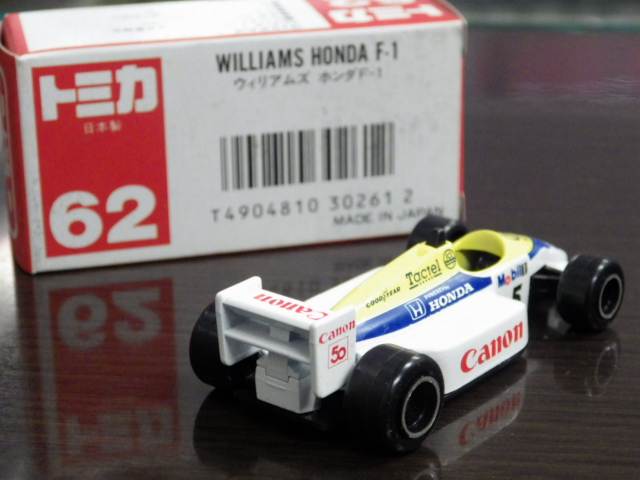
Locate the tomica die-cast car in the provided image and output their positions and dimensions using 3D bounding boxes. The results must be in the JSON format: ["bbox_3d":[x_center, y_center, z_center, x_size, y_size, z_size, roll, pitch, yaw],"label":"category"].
[{"bbox_3d":[0.017,0.008,0.242,0.037,0.019,0.076,14,24,37],"label":"tomica die-cast car"}]

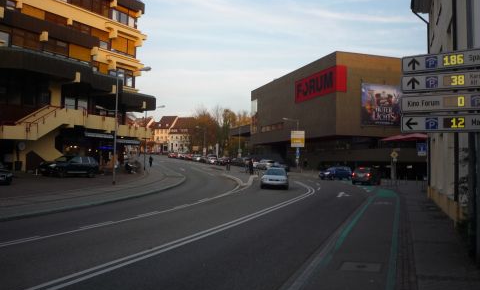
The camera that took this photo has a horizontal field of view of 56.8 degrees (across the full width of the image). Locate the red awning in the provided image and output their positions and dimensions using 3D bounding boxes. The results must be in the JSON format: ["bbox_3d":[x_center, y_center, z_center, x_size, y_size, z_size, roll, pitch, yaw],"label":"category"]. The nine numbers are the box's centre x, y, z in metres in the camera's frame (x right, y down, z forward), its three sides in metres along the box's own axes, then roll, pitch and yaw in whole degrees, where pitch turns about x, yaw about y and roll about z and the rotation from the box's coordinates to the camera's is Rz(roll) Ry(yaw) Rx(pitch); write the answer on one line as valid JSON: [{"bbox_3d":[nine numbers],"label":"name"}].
[{"bbox_3d":[11.200,-0.537,27.200,3.700,0.550,3.700,1,-3,-10],"label":"red awning"}]

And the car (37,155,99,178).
[{"bbox_3d":[-14.450,1.928,37.800,1.900,1.700,4.700,-1,-3,33],"label":"car"}]

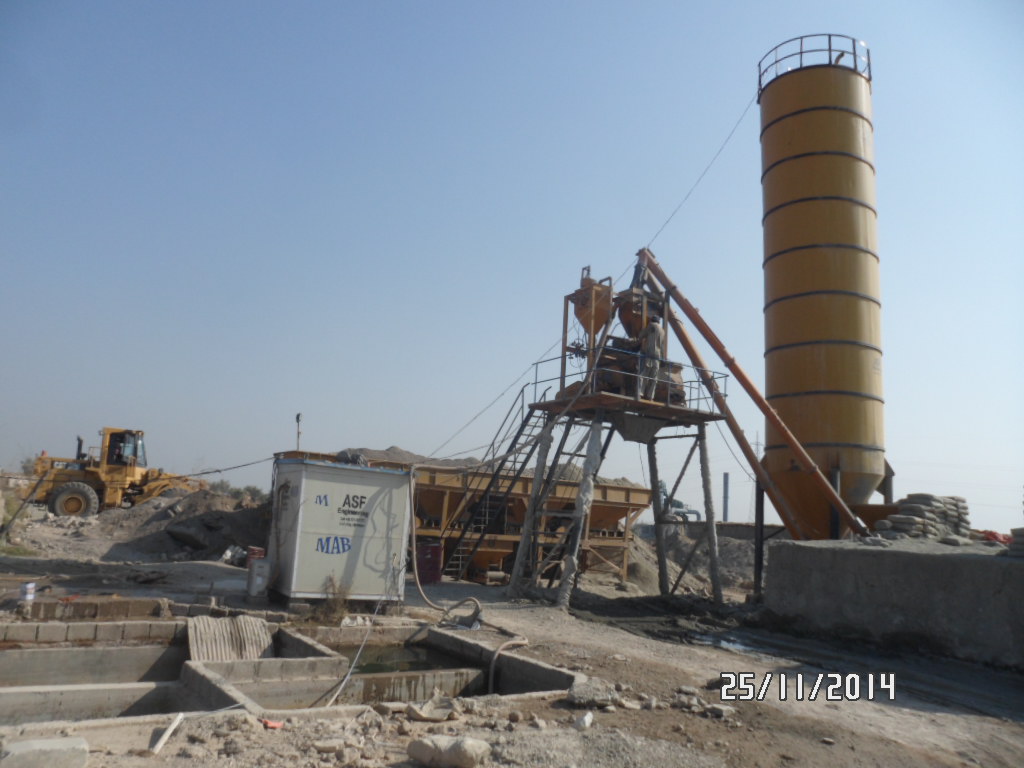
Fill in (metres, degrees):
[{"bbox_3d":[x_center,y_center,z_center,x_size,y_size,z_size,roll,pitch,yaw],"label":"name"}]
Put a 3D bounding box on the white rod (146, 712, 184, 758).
[{"bbox_3d":[-2.232,2.269,5.009,0.035,0.035,0.613,3,-3,-8],"label":"white rod"}]

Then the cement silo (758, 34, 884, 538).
[{"bbox_3d":[8.050,-1.952,20.076,2.850,13.900,2.850,3,-10,0],"label":"cement silo"}]

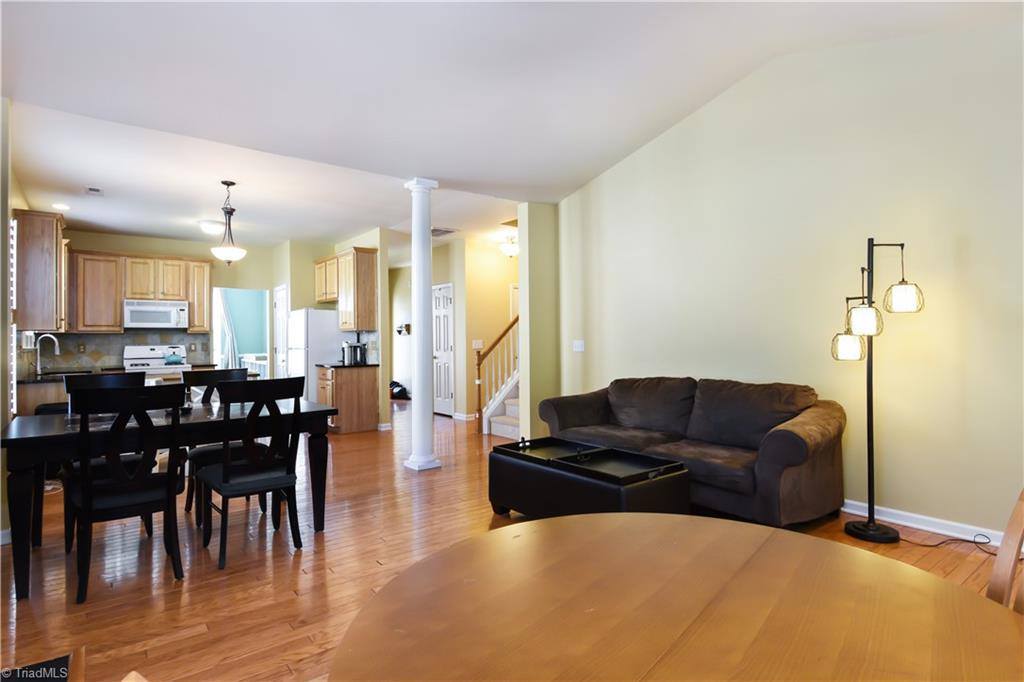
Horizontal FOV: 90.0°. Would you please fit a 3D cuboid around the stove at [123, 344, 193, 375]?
[{"bbox_3d":[-5.134,0.658,7.423,0.760,1.180,0.680,0,0,-38],"label":"stove"}]

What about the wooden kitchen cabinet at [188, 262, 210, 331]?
[{"bbox_3d":[-4.840,-0.669,7.881,0.280,1.095,0.360,0,0,-38],"label":"wooden kitchen cabinet"}]

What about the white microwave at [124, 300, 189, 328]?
[{"bbox_3d":[-5.051,-0.369,7.273,0.740,0.390,0.400,-1,1,-38],"label":"white microwave"}]

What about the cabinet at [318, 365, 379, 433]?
[{"bbox_3d":[-2.256,0.783,7.031,0.632,0.880,0.690,0,0,-38],"label":"cabinet"}]

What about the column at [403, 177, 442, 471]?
[{"bbox_3d":[-0.861,-0.159,4.897,0.240,2.715,0.240,0,0,-38],"label":"column"}]

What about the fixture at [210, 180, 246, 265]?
[{"bbox_3d":[-2.837,-1.173,5.133,0.366,0.822,0.366,0,0,-38],"label":"fixture"}]

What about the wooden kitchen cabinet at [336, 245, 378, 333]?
[{"bbox_3d":[-2.107,-0.678,6.991,0.350,1.105,0.590,-1,1,-38],"label":"wooden kitchen cabinet"}]

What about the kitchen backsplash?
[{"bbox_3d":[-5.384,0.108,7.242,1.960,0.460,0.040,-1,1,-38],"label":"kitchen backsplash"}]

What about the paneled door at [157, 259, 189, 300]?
[{"bbox_3d":[-4.820,-0.873,7.276,0.361,0.555,0.030,-1,1,-38],"label":"paneled door"}]

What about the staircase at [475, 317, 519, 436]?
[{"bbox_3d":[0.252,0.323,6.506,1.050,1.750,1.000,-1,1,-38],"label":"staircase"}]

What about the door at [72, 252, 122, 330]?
[{"bbox_3d":[-5.661,-0.648,7.034,0.485,1.060,0.030,0,0,-38],"label":"door"}]

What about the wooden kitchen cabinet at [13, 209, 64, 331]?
[{"bbox_3d":[-4.750,-0.672,5.154,0.354,1.135,0.710,0,0,-38],"label":"wooden kitchen cabinet"}]

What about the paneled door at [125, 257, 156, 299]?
[{"bbox_3d":[-5.302,-0.893,7.314,0.348,0.573,0.030,0,0,-38],"label":"paneled door"}]

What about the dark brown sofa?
[{"bbox_3d":[1.321,0.773,4.199,0.900,0.880,2.370,-1,1,-38],"label":"dark brown sofa"}]

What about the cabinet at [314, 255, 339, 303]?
[{"bbox_3d":[-2.653,-0.922,7.770,0.352,0.643,0.990,0,0,-38],"label":"cabinet"}]

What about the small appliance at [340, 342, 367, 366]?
[{"bbox_3d":[-2.141,0.163,6.856,0.300,0.325,0.240,-1,1,-38],"label":"small appliance"}]

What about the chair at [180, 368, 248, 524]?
[{"bbox_3d":[-2.092,0.734,3.721,0.470,1.010,0.530,-1,1,-38],"label":"chair"}]

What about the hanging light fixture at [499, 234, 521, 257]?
[{"bbox_3d":[-0.016,-1.417,7.642,0.360,0.344,0.360,0,0,0],"label":"hanging light fixture"}]

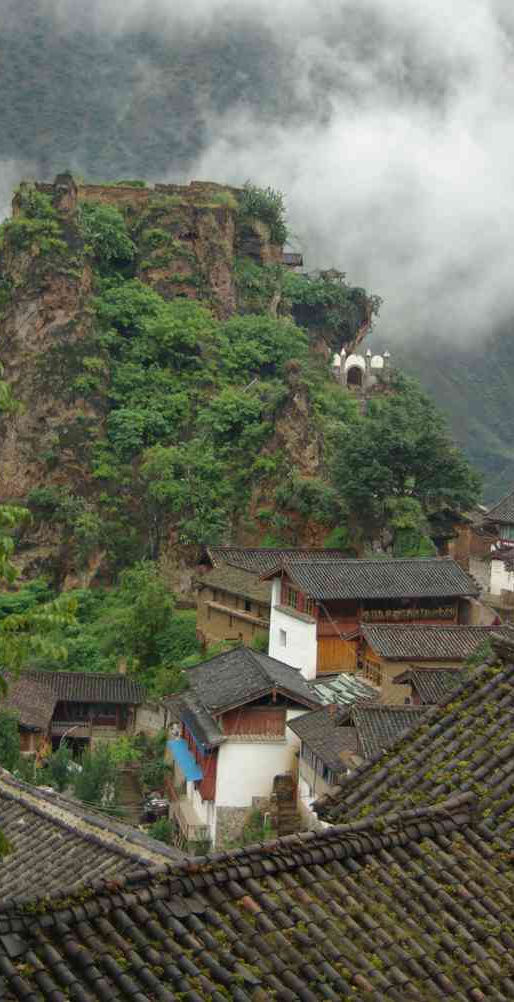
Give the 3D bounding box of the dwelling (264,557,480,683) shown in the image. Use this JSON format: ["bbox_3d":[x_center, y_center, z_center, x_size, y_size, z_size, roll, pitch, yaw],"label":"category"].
[{"bbox_3d":[7.469,8.074,119.732,12.300,7.700,8.500,1,6,-22],"label":"dwelling"}]

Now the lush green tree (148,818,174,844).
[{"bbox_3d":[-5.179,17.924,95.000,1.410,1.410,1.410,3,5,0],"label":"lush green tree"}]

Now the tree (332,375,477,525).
[{"bbox_3d":[12.535,-4.187,148.023,12.673,13.342,12.040,3,5,0],"label":"tree"}]

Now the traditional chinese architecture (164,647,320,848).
[{"bbox_3d":[-0.835,13.540,98.878,6.800,8.800,10.600,2,5,-10],"label":"traditional chinese architecture"}]

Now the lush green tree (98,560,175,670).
[{"bbox_3d":[-8.330,8.058,121.014,5.250,7.898,5.250,3,5,0],"label":"lush green tree"}]

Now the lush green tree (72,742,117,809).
[{"bbox_3d":[-9.220,15.671,100.000,2.626,3.768,2.626,3,5,0],"label":"lush green tree"}]

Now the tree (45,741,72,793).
[{"bbox_3d":[-11.563,15.559,102.009,1.630,3.228,1.630,3,5,0],"label":"tree"}]

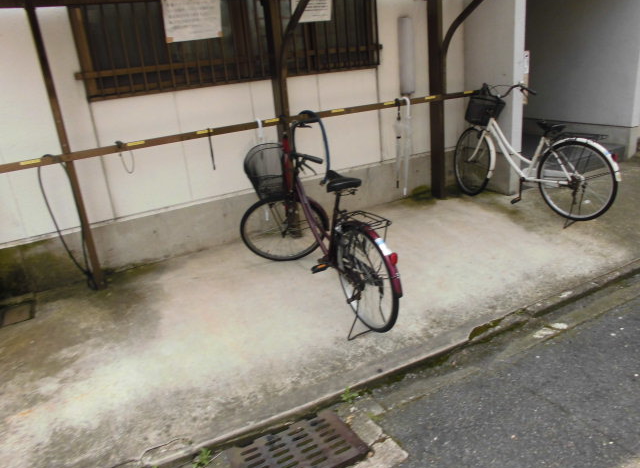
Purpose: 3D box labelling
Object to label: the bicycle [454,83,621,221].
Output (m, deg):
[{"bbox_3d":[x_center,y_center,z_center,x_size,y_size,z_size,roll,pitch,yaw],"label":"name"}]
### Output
[{"bbox_3d":[1.769,-0.734,4.292,0.560,1.070,1.790,-18,23,-27],"label":"bicycle"}]

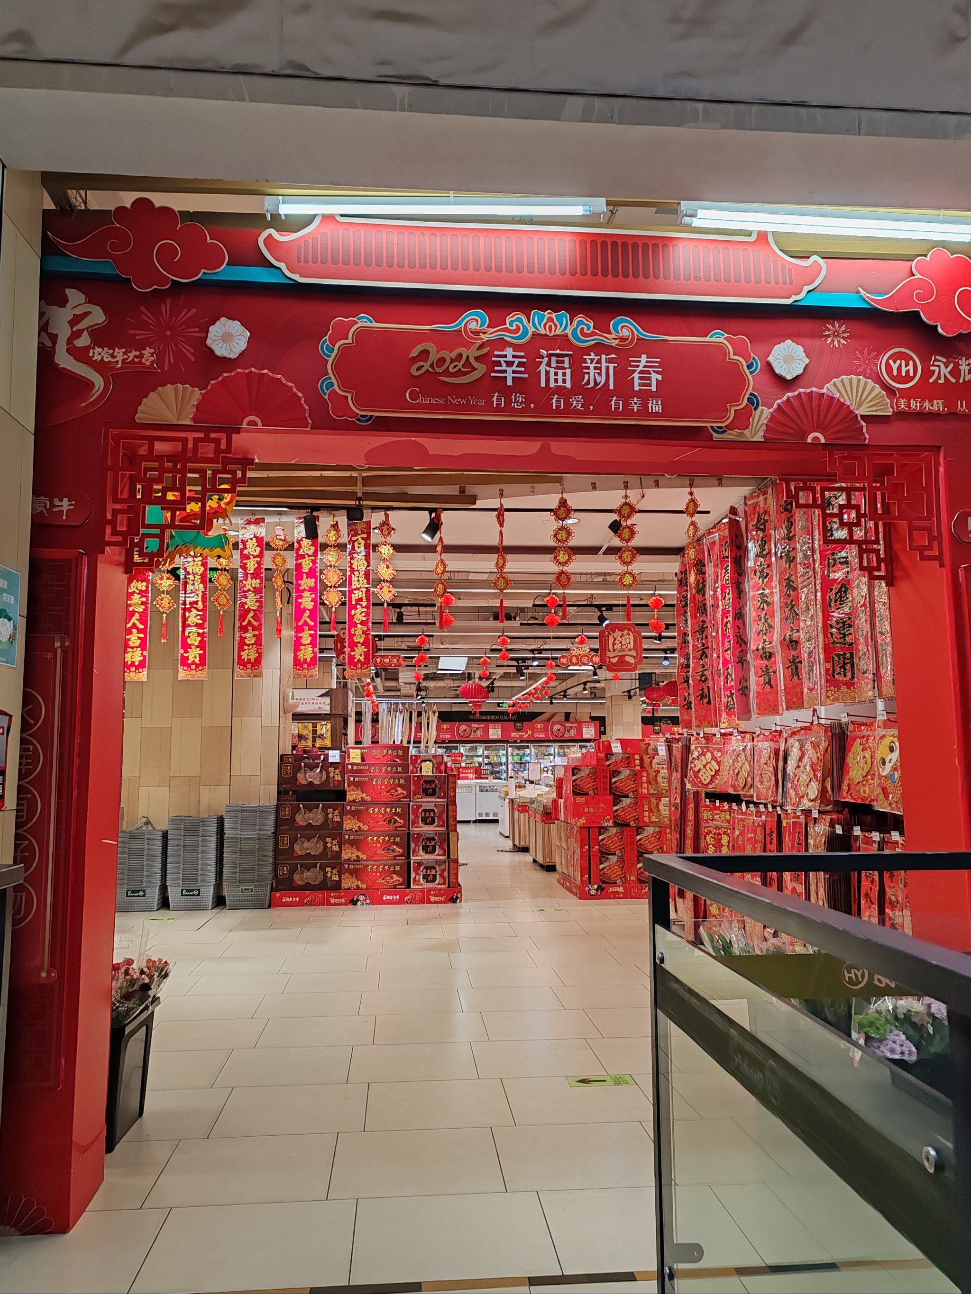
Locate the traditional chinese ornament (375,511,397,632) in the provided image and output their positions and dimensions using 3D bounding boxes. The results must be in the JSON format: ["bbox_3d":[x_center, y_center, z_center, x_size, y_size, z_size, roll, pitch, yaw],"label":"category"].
[{"bbox_3d":[-0.765,-0.578,7.750,0.163,0.945,0.030,0,-6,-5],"label":"traditional chinese ornament"}]

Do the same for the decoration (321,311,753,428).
[{"bbox_3d":[0.190,-0.960,3.531,1.508,0.431,0.050,0,-6,-5],"label":"decoration"}]

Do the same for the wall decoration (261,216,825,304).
[{"bbox_3d":[0.229,-1.368,3.547,2.010,0.280,0.050,0,-6,-5],"label":"wall decoration"}]

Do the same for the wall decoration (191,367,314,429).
[{"bbox_3d":[-0.789,-0.838,3.431,0.395,0.205,0.035,0,-6,-5],"label":"wall decoration"}]

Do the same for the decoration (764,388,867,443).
[{"bbox_3d":[1.172,-0.824,3.614,0.378,0.201,0.030,0,-6,-5],"label":"decoration"}]

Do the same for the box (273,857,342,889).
[{"bbox_3d":[-1.772,2.306,10.187,0.661,0.273,0.150,0,-6,-5],"label":"box"}]

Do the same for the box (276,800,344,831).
[{"bbox_3d":[-1.787,1.746,10.369,0.679,0.296,0.130,0,-6,-5],"label":"box"}]

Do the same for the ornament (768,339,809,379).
[{"bbox_3d":[1.076,-1.019,3.610,0.152,0.148,0.035,0,-6,-5],"label":"ornament"}]

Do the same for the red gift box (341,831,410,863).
[{"bbox_3d":[-1.124,2.026,10.270,0.650,0.284,0.140,0,-6,-5],"label":"red gift box"}]

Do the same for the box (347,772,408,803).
[{"bbox_3d":[-1.087,1.450,10.338,0.645,0.280,0.140,0,-6,-5],"label":"box"}]

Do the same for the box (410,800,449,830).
[{"bbox_3d":[-0.581,1.734,10.340,0.379,0.280,0.120,0,-6,-5],"label":"box"}]

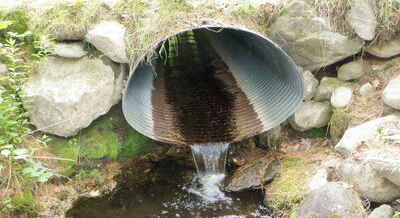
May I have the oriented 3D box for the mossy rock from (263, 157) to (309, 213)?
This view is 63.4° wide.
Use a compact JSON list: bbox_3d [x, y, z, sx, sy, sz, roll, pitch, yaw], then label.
[{"bbox_3d":[0.770,0.676,2.851,0.400,0.380,0.460,0,27,0],"label":"mossy rock"}]

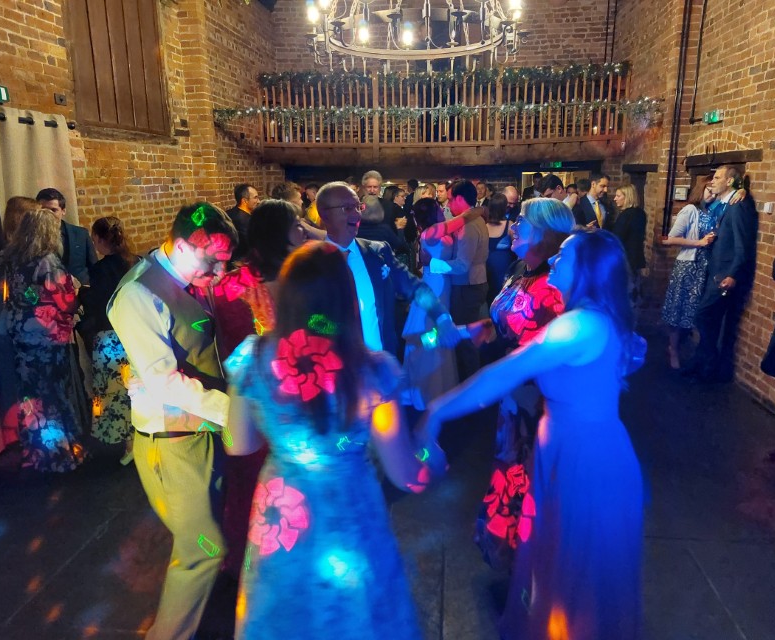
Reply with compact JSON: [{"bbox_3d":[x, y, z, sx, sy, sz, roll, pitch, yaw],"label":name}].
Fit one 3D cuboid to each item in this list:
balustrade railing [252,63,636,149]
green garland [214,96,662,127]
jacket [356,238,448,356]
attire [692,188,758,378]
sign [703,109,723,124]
[{"bbox_3d":[0.684,-2.806,7.816,4.956,0.948,0.200,2,13,9],"label":"balustrade railing"},{"bbox_3d":[0.438,-2.250,6.354,4.719,0.260,0.200,2,13,9],"label":"green garland"},{"bbox_3d":[-0.029,0.003,2.877,0.580,0.780,0.450,-7,15,-29],"label":"jacket"},{"bbox_3d":[2.790,-0.271,5.052,0.470,1.540,0.470,-1,13,-6],"label":"attire"},{"bbox_3d":[3.162,-1.995,5.797,0.090,0.150,0.420,2,13,9],"label":"sign"}]

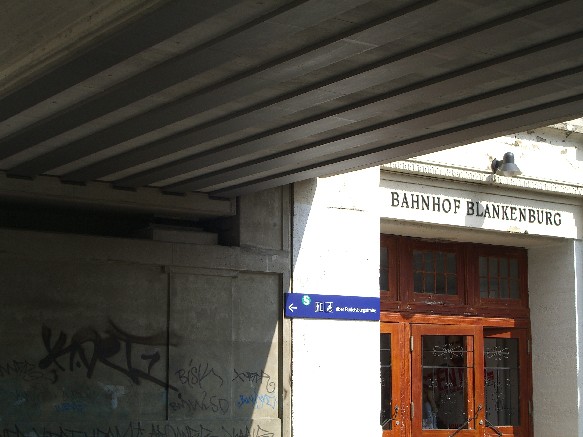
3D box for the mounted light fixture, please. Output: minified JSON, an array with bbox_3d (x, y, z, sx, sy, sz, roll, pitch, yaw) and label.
[{"bbox_3d":[2.226,-0.566,11.846,0.265,0.232,0.335,6,-10,-36],"label":"mounted light fixture"}]

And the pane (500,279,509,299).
[{"bbox_3d":[2.424,0.797,13.030,0.127,0.220,0.020,6,-10,-36],"label":"pane"}]

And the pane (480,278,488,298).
[{"bbox_3d":[2.164,0.785,12.838,0.127,0.218,0.020,6,-10,-36],"label":"pane"}]

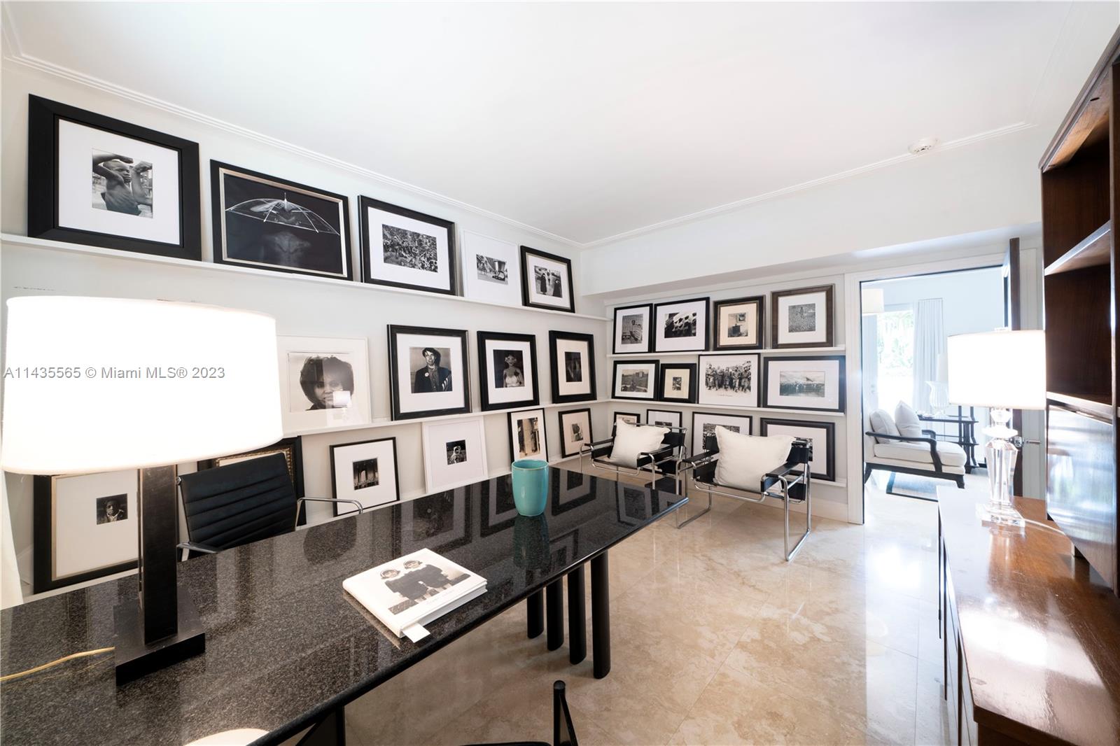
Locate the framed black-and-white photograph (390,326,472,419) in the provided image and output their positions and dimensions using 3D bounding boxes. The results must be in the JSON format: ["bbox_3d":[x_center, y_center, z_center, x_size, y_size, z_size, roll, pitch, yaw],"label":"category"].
[{"bbox_3d":[-1.040,-0.005,3.057,0.662,0.725,0.050,-2,-2,-44],"label":"framed black-and-white photograph"}]

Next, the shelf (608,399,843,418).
[{"bbox_3d":[1.485,0.337,3.859,2.325,0.033,0.090,0,1,41],"label":"shelf"}]

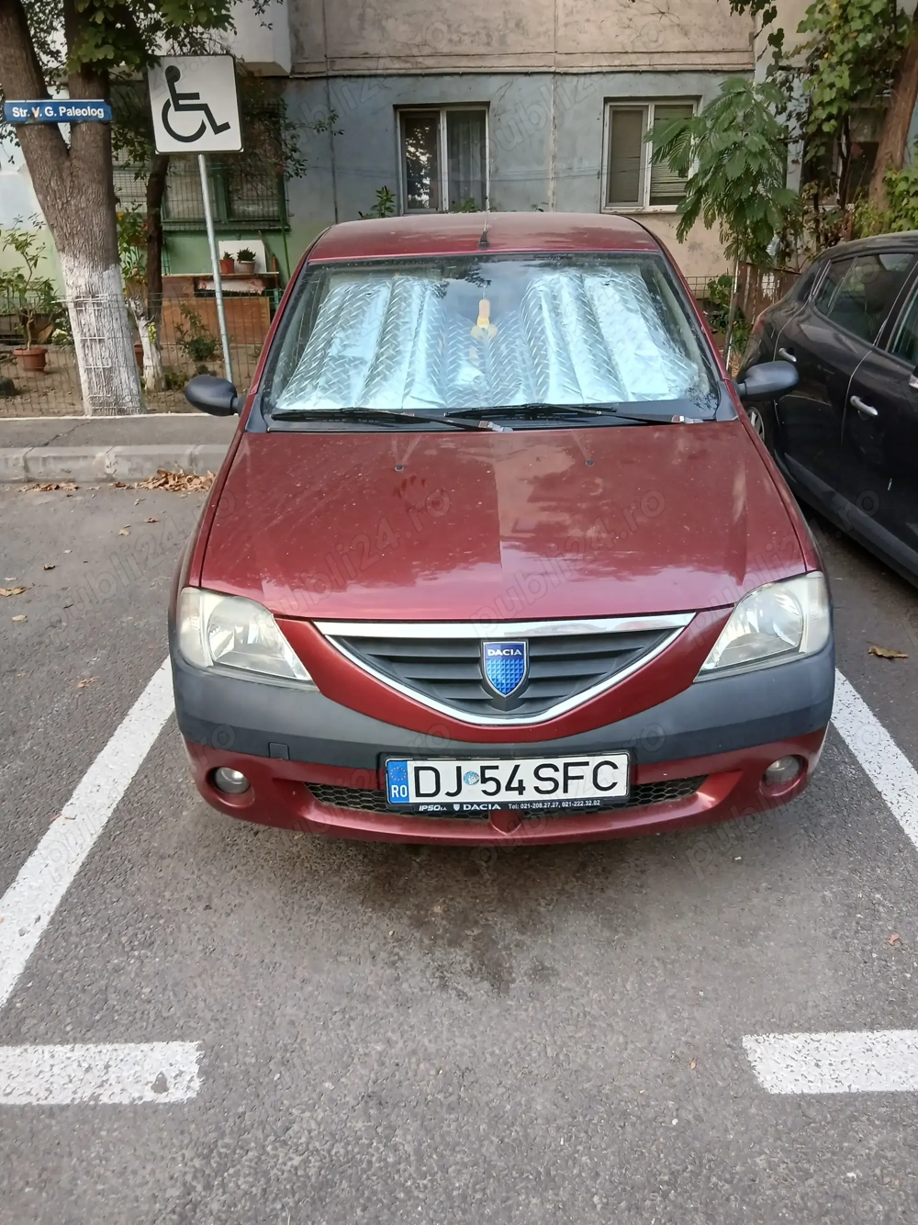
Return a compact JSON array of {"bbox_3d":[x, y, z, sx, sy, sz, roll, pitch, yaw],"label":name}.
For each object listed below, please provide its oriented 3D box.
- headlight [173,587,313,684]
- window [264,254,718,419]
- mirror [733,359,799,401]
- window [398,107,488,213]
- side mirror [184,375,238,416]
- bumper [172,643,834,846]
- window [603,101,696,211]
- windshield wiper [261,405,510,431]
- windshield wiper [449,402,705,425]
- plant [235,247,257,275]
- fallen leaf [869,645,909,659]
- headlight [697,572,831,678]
[{"bbox_3d":[-0.504,0.054,2.123,0.440,0.180,0.290,4,25,12],"label":"headlight"},{"bbox_3d":[0.091,-0.909,2.956,1.390,0.110,0.740,-1,61,1],"label":"window"},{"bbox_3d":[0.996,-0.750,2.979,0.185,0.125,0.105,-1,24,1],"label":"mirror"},{"bbox_3d":[-0.190,-5.586,11.400,1.130,1.240,0.120,-1,23,0],"label":"window"},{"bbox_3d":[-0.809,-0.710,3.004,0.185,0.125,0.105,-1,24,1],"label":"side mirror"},{"bbox_3d":[0.107,0.285,2.180,1.710,0.360,0.480,-1,24,1],"label":"bumper"},{"bbox_3d":[2.383,-5.666,11.430,1.150,1.240,0.120,-1,23,0],"label":"window"},{"bbox_3d":[-0.219,-0.576,2.750,0.740,0.065,0.085,5,25,10],"label":"windshield wiper"},{"bbox_3d":[0.366,-0.584,2.733,0.780,0.065,0.085,-2,24,-8],"label":"windshield wiper"},{"bbox_3d":[-2.342,-3.862,10.100,0.240,0.280,0.240,-1,23,0],"label":"plant"},{"bbox_3d":[1.573,0.141,3.380,0.140,0.030,0.080,6,25,17],"label":"fallen leaf"},{"bbox_3d":[0.706,0.027,2.106,0.440,0.180,0.290,-6,24,-10],"label":"headlight"}]

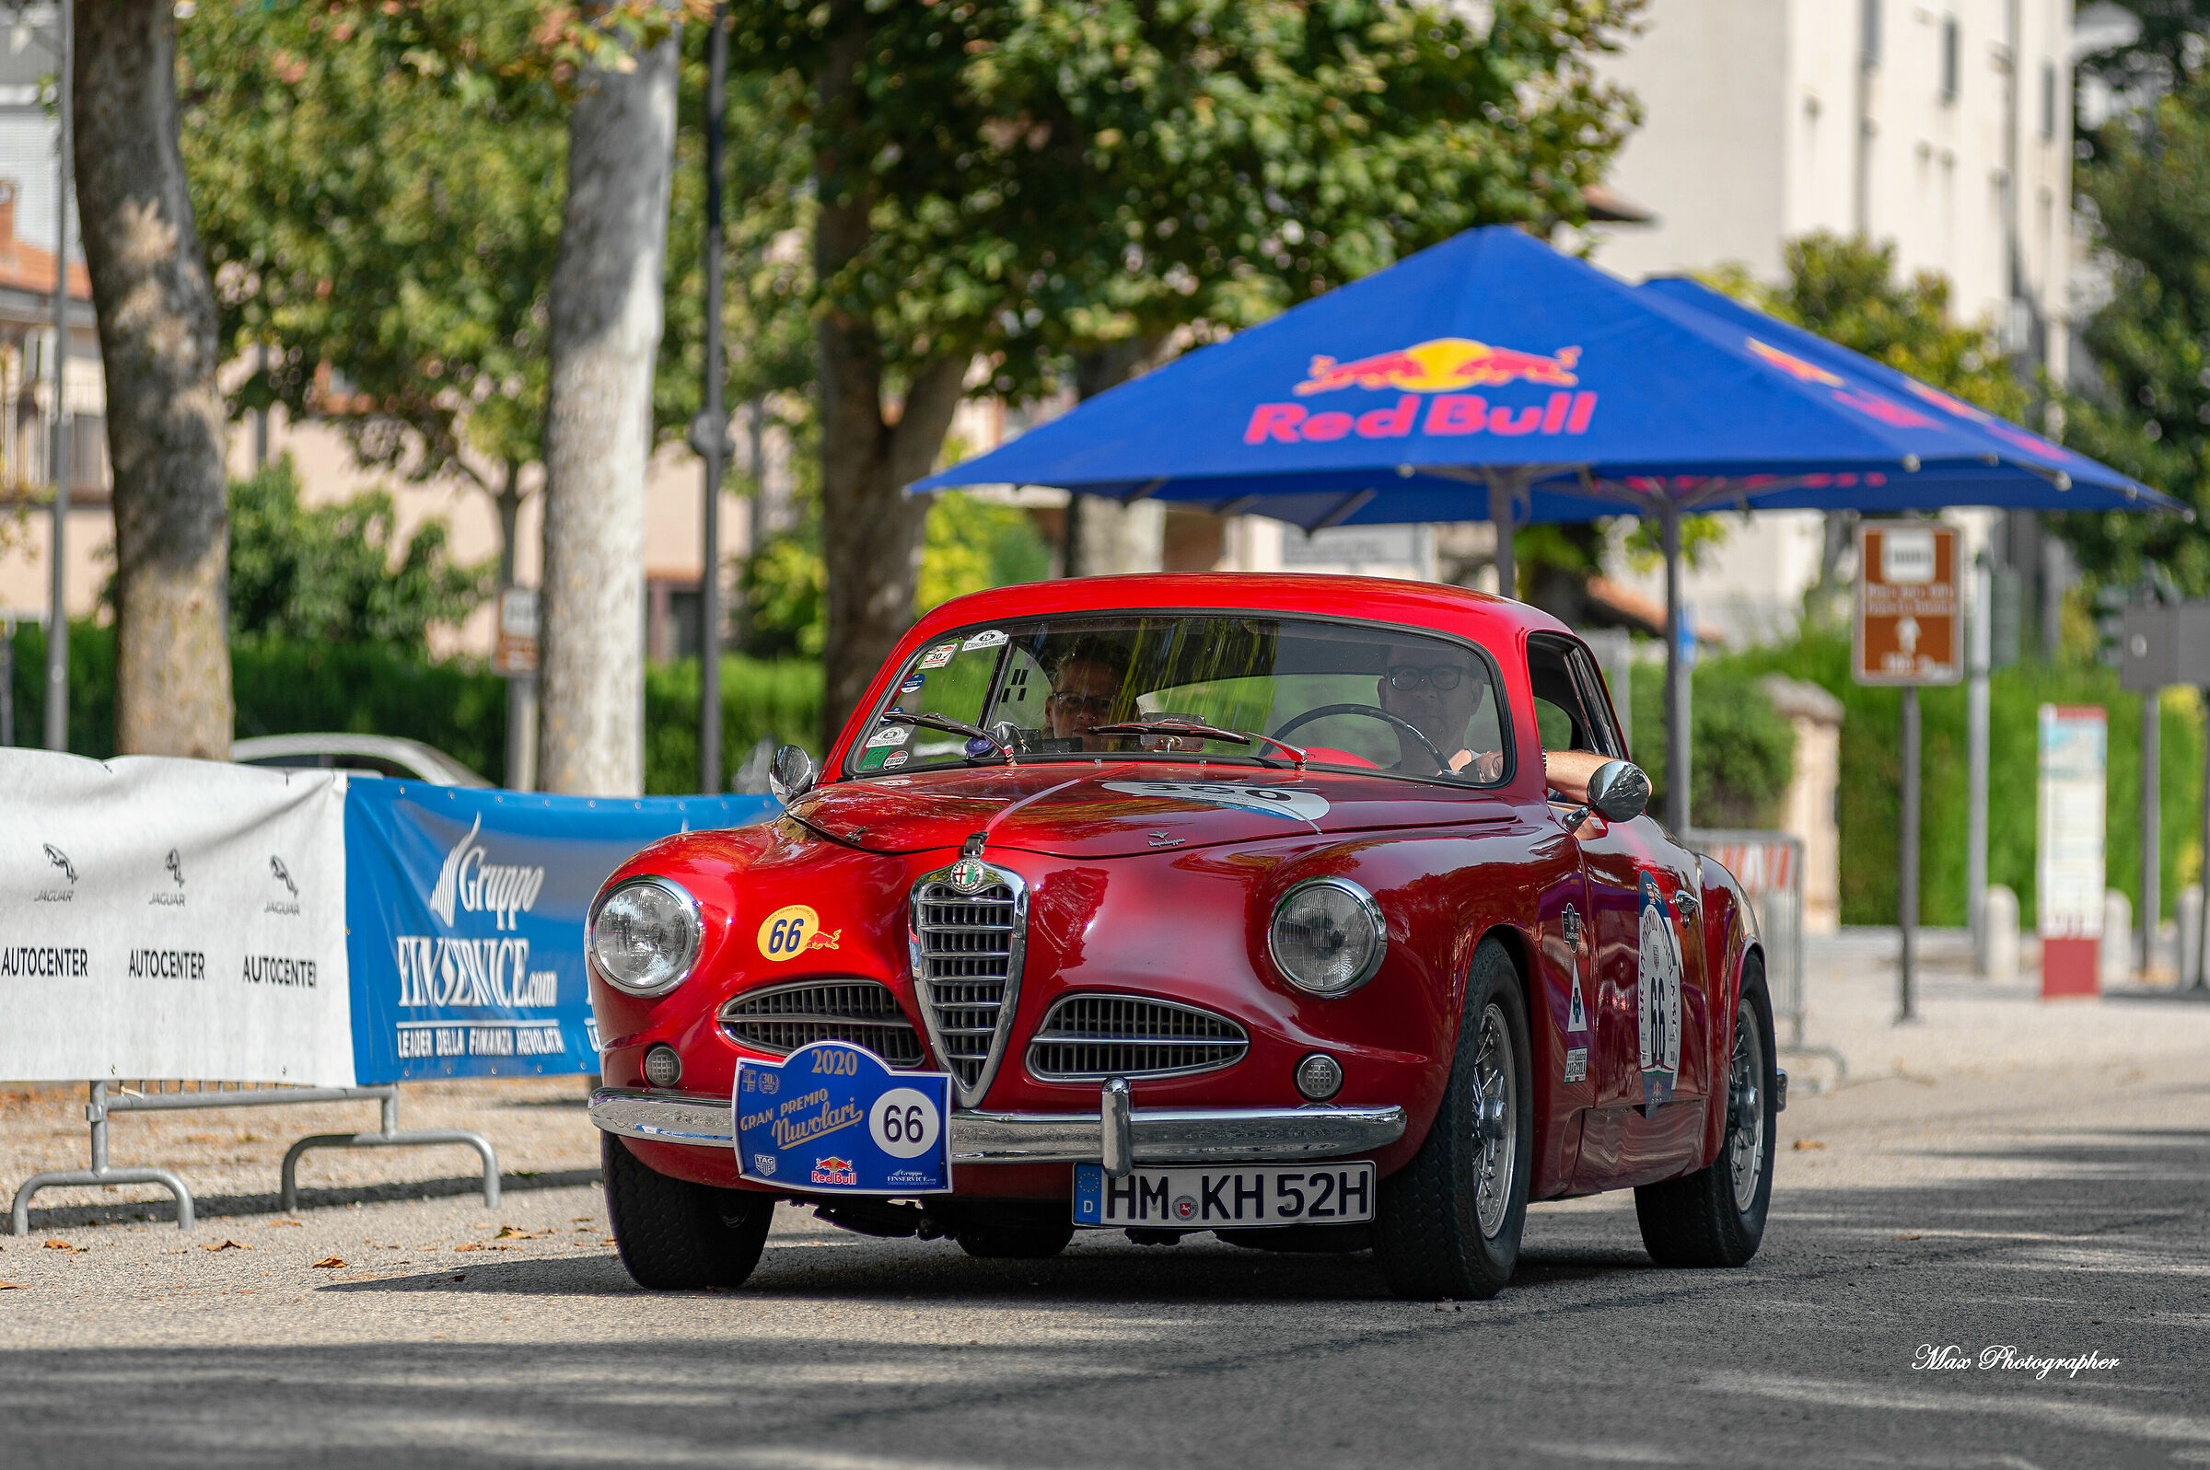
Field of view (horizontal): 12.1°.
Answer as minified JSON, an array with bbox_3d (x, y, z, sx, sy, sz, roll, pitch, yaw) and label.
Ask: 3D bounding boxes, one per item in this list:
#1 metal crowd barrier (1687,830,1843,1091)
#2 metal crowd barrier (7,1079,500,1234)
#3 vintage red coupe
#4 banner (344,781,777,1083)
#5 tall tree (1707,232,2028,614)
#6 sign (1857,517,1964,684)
[{"bbox_3d":[2.690,0.950,44.700,0.500,1.100,2.300,0,-1,17],"label":"metal crowd barrier"},{"bbox_3d":[-2.030,0.617,25.100,0.500,1.100,2.250,-1,-1,14],"label":"metal crowd barrier"},{"bbox_3d":[0.275,0.347,19.460,1.610,1.340,4.400,0,-1,13],"label":"vintage red coupe"},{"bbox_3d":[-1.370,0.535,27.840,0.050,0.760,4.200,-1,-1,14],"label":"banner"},{"bbox_3d":[7.000,-1.370,95.000,3.100,6.500,3.100,1,-1,0],"label":"tall tree"},{"bbox_3d":[4.470,-0.734,58.000,0.600,0.910,0.050,0,-1,7],"label":"sign"}]

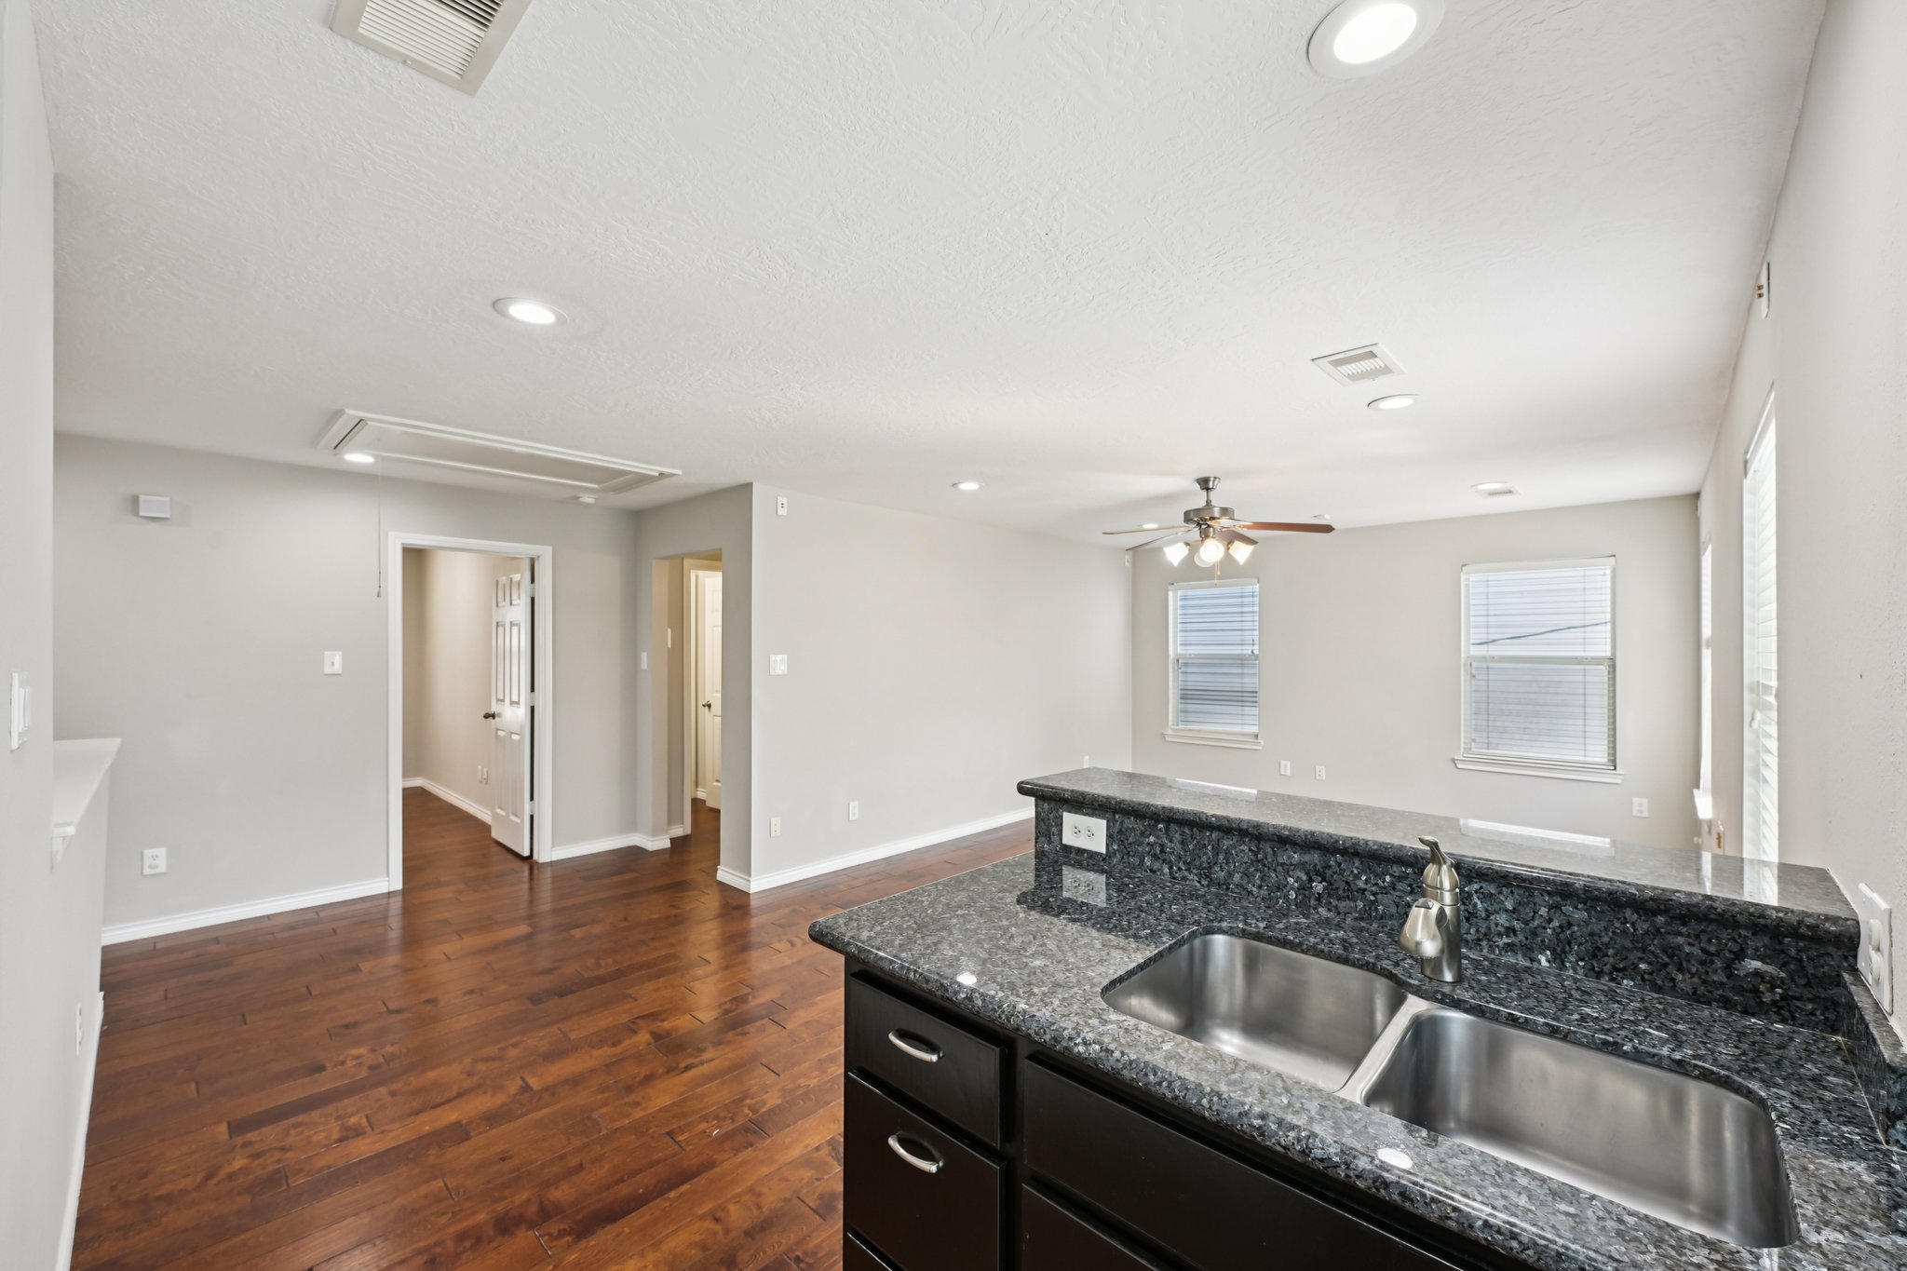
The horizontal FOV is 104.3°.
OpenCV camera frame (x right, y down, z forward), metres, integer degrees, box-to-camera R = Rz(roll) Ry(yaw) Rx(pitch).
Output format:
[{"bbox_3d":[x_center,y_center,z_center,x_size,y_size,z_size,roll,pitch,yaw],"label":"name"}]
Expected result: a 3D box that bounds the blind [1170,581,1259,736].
[{"bbox_3d":[2.449,0.204,7.013,0.866,1.443,0.050,0,-1,43],"label":"blind"}]

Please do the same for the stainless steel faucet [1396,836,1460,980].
[{"bbox_3d":[0.745,0.440,1.155,0.057,0.233,0.215,0,-1,43],"label":"stainless steel faucet"}]

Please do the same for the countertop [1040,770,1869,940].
[{"bbox_3d":[0.796,0.402,1.586,1.420,0.038,0.312,0,-1,43],"label":"countertop"}]

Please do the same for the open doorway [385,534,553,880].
[{"bbox_3d":[-3.059,0.459,4.736,0.130,2.122,0.892,0,-1,43],"label":"open doorway"}]

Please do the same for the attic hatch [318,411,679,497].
[{"bbox_3d":[-2.384,-0.929,3.987,0.895,0.045,1.492,0,-1,43],"label":"attic hatch"}]

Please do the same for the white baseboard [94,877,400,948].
[{"bbox_3d":[-3.712,1.469,3.949,0.018,0.088,1.150,0,-1,43],"label":"white baseboard"}]

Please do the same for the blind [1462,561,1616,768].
[{"bbox_3d":[4.215,0.189,5.377,0.878,1.462,0.050,0,-1,43],"label":"blind"}]

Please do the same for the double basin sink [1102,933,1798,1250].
[{"bbox_3d":[0.622,0.675,1.039,0.745,0.215,0.465,0,-1,43],"label":"double basin sink"}]

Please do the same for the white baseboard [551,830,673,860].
[{"bbox_3d":[-2.385,1.483,5.186,0.280,0.090,0.690,0,-1,43],"label":"white baseboard"}]

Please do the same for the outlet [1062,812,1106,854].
[{"bbox_3d":[0.327,0.492,1.850,0.125,0.080,0.009,0,-1,43],"label":"outlet"}]

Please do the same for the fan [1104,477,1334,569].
[{"bbox_3d":[1.522,-0.654,4.430,1.320,0.550,1.320,0,-1,43],"label":"fan"}]

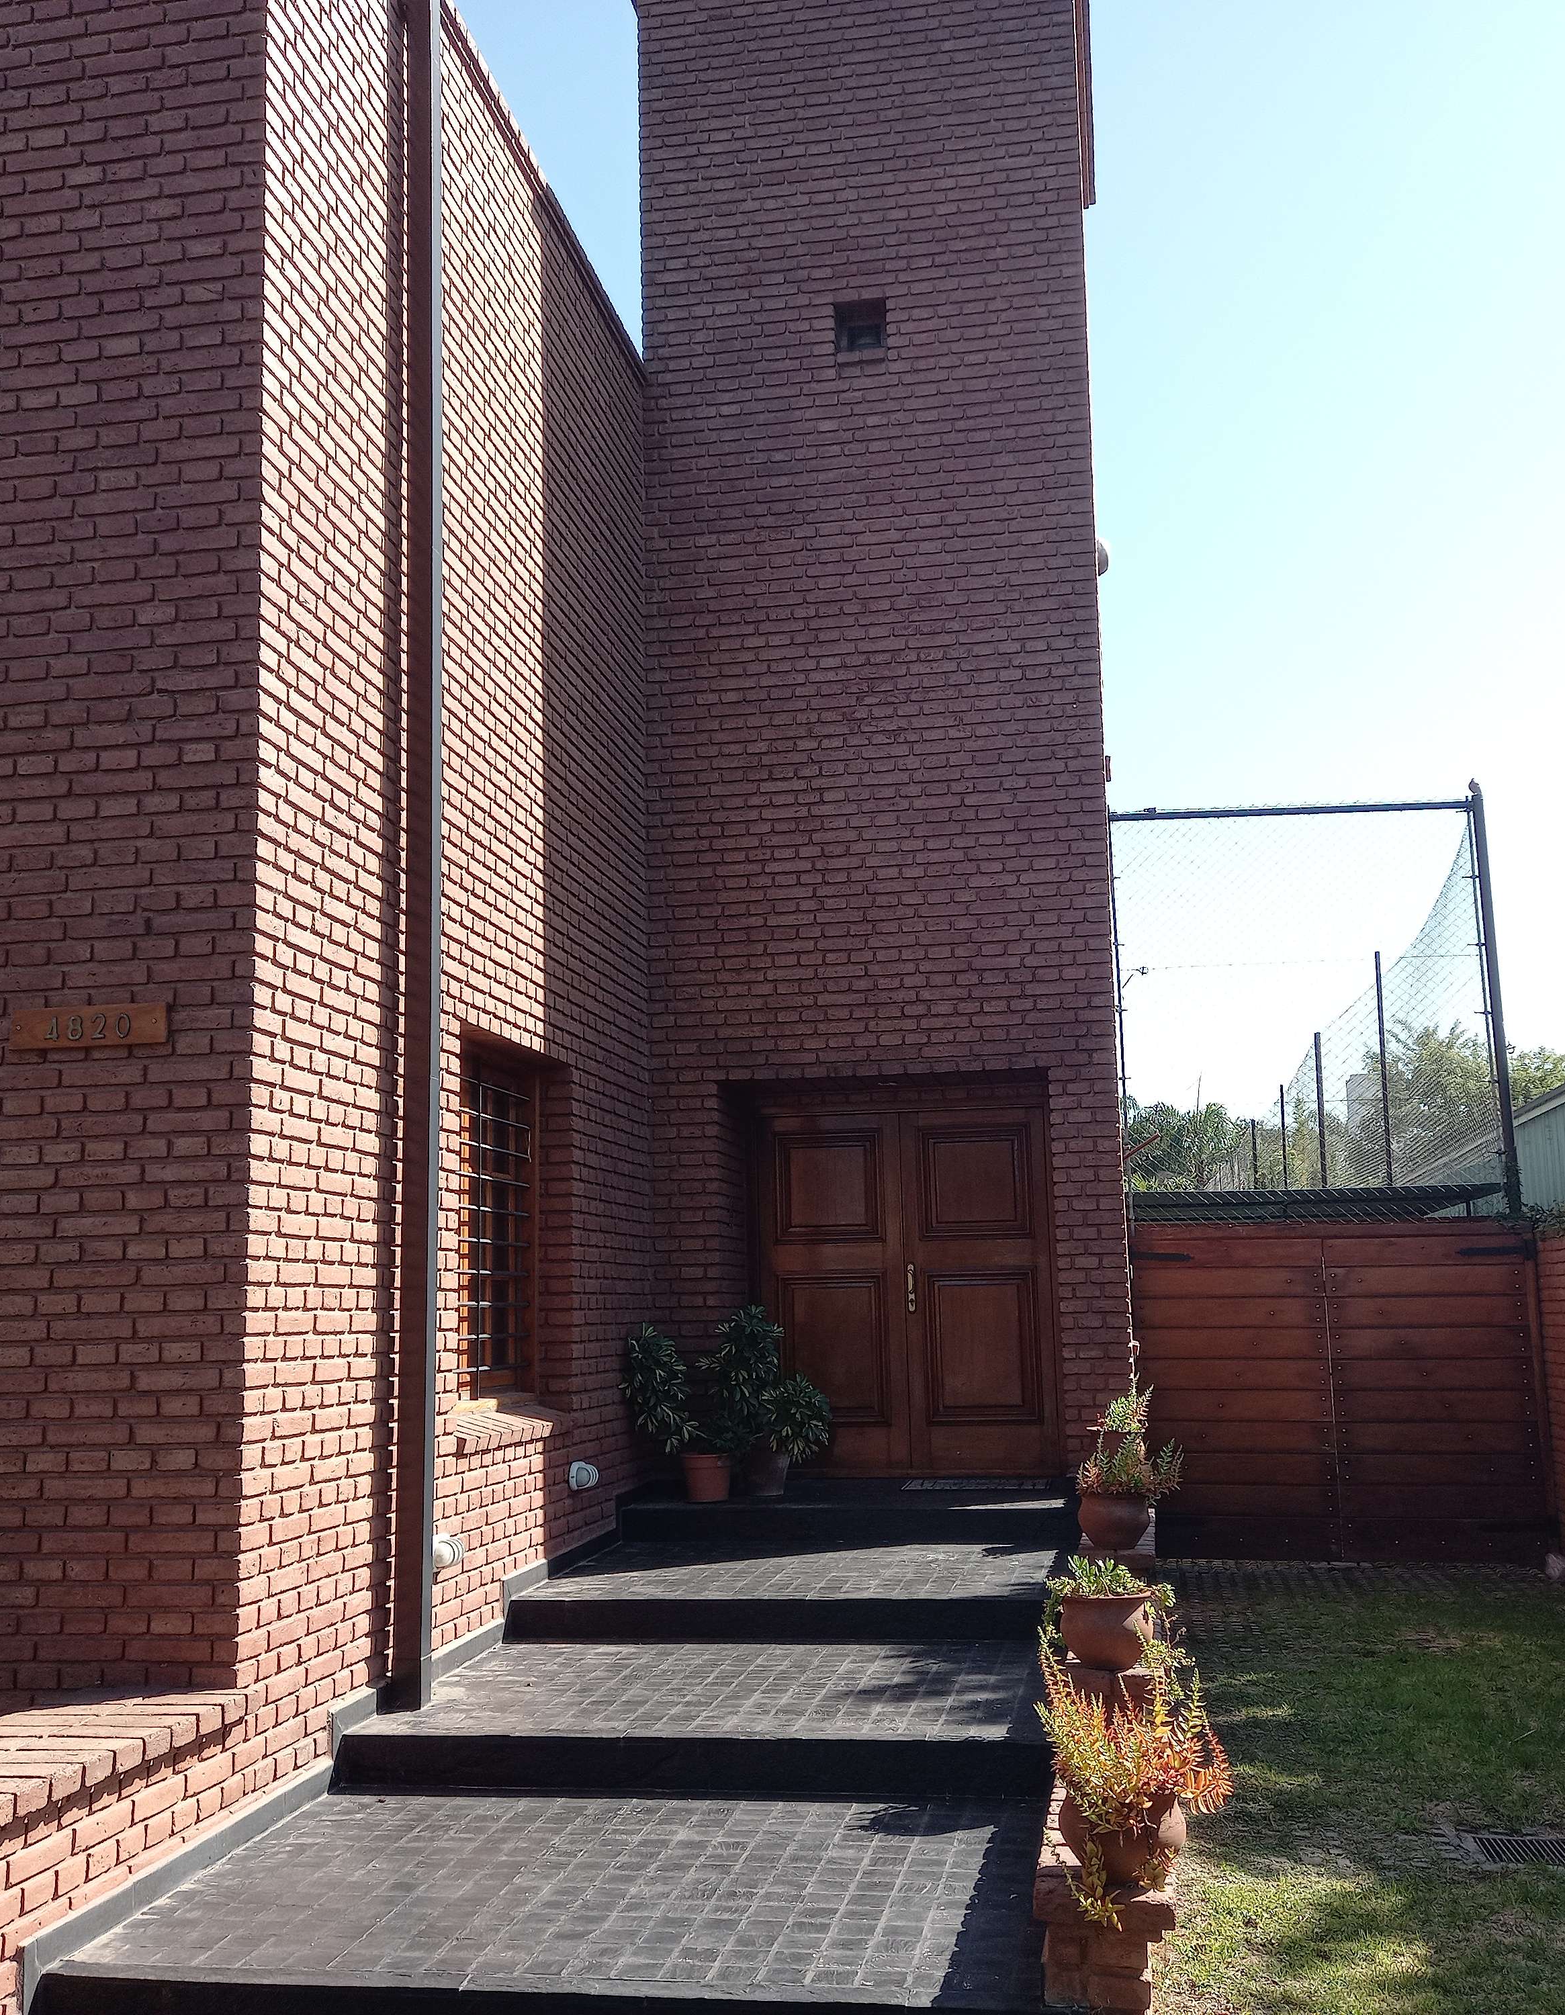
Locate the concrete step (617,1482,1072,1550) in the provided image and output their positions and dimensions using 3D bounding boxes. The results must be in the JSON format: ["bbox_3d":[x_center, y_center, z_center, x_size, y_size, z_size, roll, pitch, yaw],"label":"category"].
[{"bbox_3d":[0.385,2.542,9.820,2.180,0.165,1.450,-3,-9,9],"label":"concrete step"}]

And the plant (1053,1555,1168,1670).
[{"bbox_3d":[0.969,1.781,5.763,0.320,0.330,0.300,-3,-9,9],"label":"plant"}]

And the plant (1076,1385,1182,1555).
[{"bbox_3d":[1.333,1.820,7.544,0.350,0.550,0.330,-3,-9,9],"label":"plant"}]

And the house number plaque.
[{"bbox_3d":[-2.057,0.056,5.734,0.490,0.118,0.022,-3,-9,9],"label":"house number plaque"}]

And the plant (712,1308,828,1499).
[{"bbox_3d":[-0.074,2.020,10.044,0.600,0.970,0.550,-3,-9,9],"label":"plant"}]

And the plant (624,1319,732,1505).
[{"bbox_3d":[-0.529,2.049,9.861,0.500,0.880,0.480,-3,-9,9],"label":"plant"}]

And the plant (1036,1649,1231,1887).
[{"bbox_3d":[0.745,1.611,4.134,0.370,0.460,0.340,-3,-9,9],"label":"plant"}]

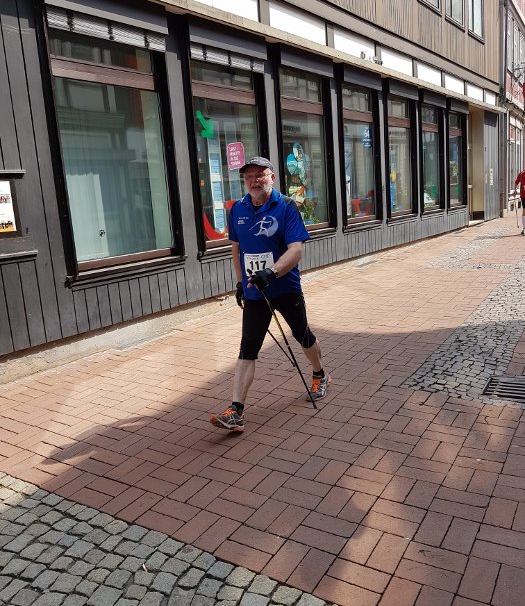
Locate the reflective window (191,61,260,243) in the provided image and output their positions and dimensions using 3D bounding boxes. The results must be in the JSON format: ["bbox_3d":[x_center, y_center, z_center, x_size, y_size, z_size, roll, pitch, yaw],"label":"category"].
[{"bbox_3d":[-0.440,-1.999,7.102,0.120,2.240,1.280,5,14,37],"label":"reflective window"}]

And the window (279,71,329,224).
[{"bbox_3d":[0.680,-2.442,8.510,0.120,2.423,1.326,5,14,37],"label":"window"}]

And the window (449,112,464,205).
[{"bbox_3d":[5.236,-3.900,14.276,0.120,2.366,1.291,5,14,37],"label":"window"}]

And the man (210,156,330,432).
[{"bbox_3d":[0.041,-0.082,3.496,0.650,1.760,1.020,5,14,37],"label":"man"}]

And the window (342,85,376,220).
[{"bbox_3d":[1.849,-2.809,9.989,0.120,2.400,1.303,5,14,37],"label":"window"}]

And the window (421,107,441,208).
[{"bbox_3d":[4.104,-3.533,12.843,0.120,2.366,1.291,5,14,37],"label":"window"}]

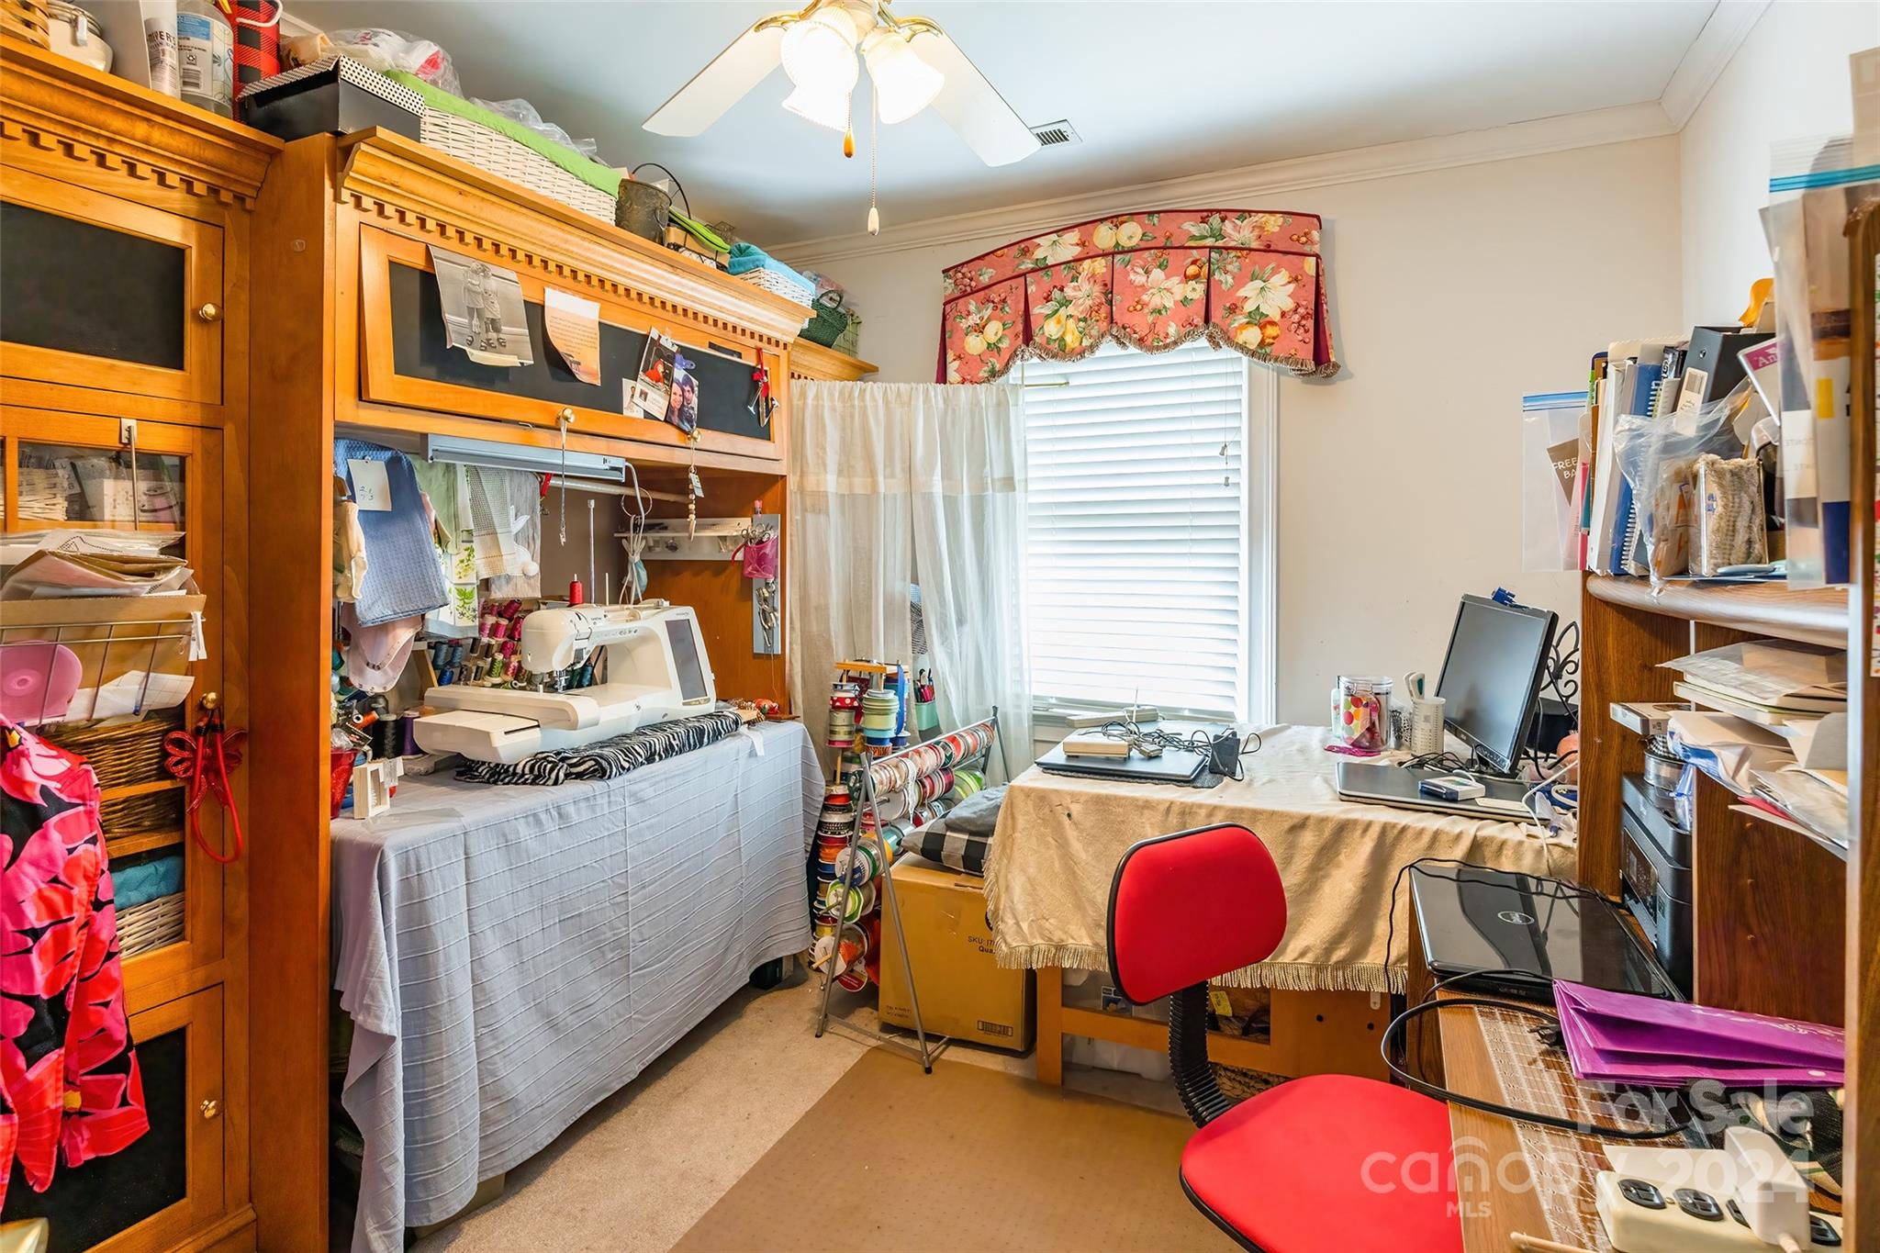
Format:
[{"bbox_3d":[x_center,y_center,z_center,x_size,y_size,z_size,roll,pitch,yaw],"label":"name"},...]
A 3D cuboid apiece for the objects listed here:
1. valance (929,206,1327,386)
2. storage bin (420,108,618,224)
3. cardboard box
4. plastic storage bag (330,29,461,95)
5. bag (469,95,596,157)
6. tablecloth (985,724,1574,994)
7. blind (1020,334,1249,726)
[{"bbox_3d":[0.585,-1.045,2.752,1.246,0.577,0.144,1,3,23],"label":"valance"},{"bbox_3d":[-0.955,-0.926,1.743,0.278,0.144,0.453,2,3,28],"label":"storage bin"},{"bbox_3d":[0.096,0.876,2.398,0.407,0.402,0.412,1,3,23],"label":"cardboard box"},{"bbox_3d":[-1.029,-1.053,1.607,0.196,0.175,0.227,2,3,28],"label":"plastic storage bag"},{"bbox_3d":[-0.878,-1.060,1.859,0.185,0.144,0.278,2,3,28],"label":"bag"},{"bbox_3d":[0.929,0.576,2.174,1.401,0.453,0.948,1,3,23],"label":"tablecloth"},{"bbox_3d":[0.614,-0.408,2.824,0.793,1.380,0.062,1,3,23],"label":"blind"}]

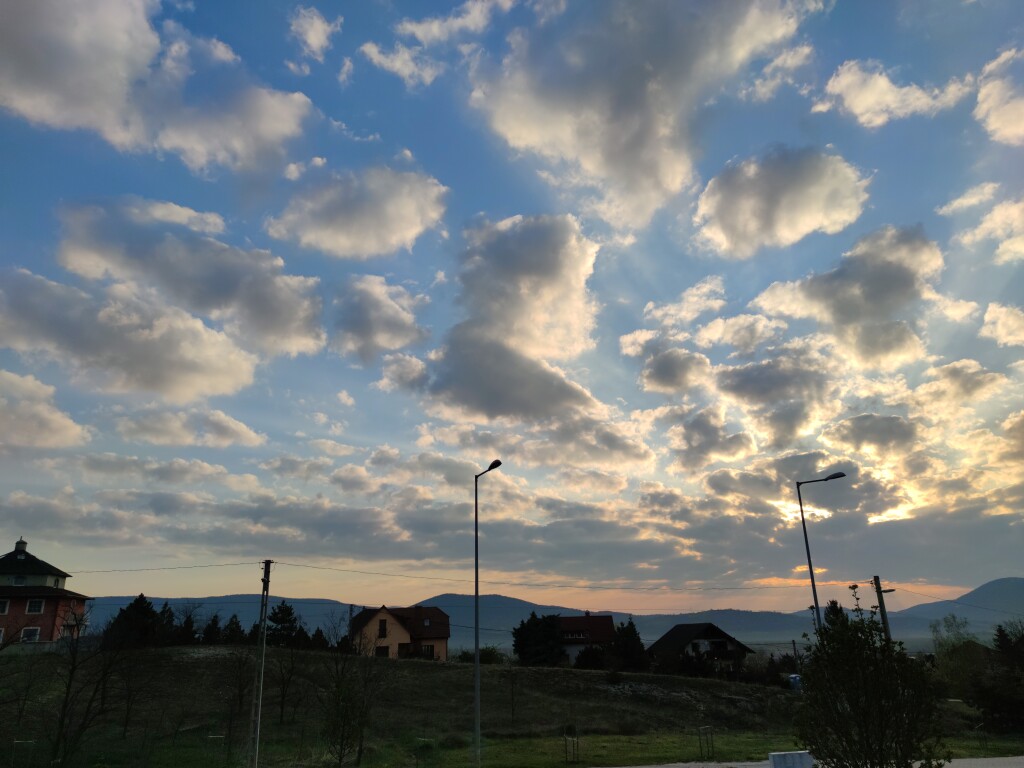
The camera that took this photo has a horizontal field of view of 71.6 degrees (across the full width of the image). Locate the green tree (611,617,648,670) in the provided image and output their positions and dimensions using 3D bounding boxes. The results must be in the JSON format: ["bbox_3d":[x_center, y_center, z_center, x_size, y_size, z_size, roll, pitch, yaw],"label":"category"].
[{"bbox_3d":[14.232,31.432,86.000,4.550,6.140,4.550,-4,-20,8],"label":"green tree"}]

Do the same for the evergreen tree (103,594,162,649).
[{"bbox_3d":[-41.692,26.092,78.000,5.860,5.570,5.560,8,-22,-26],"label":"evergreen tree"}]

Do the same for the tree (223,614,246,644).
[{"bbox_3d":[-29.682,26.375,76.000,2.100,3.167,2.100,-1,-19,0],"label":"tree"}]

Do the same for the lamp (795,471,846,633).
[{"bbox_3d":[9.642,7.302,20.417,0.350,9.500,1.950,7,-21,-24],"label":"lamp"}]

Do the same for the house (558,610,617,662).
[{"bbox_3d":[8.586,34.682,96.000,10.600,7.200,9.000,-1,-19,0],"label":"house"}]

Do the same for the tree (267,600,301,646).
[{"bbox_3d":[-24.413,25.677,76.000,3.200,4.637,3.200,-1,-19,0],"label":"tree"}]

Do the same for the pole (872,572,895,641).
[{"bbox_3d":[23.680,16.125,43.652,1.150,8.200,0.350,-1,-19,0],"label":"pole"}]

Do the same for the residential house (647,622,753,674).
[{"bbox_3d":[25.516,36.731,98.000,10.400,6.864,9.905,2,-19,-9],"label":"residential house"}]

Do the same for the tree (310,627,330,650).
[{"bbox_3d":[-21.022,27.945,78.000,1.900,2.421,1.900,-1,-19,0],"label":"tree"}]

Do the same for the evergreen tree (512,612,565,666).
[{"bbox_3d":[3.130,31.296,87.000,6.000,6.000,6.000,-1,-19,0],"label":"evergreen tree"}]

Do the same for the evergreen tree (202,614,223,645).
[{"bbox_3d":[-34.706,28.354,82.000,2.350,3.250,2.350,6,-21,-21],"label":"evergreen tree"}]

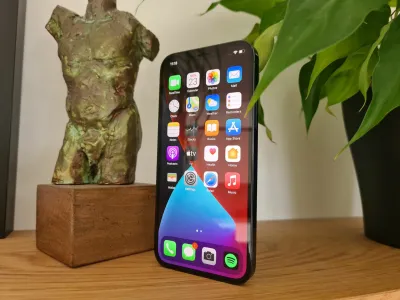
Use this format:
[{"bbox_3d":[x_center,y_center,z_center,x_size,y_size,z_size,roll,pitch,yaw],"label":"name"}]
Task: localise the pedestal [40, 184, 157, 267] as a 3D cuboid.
[{"bbox_3d":[-0.088,0.057,0.261,0.075,0.053,0.081,3,-4,-44],"label":"pedestal"}]

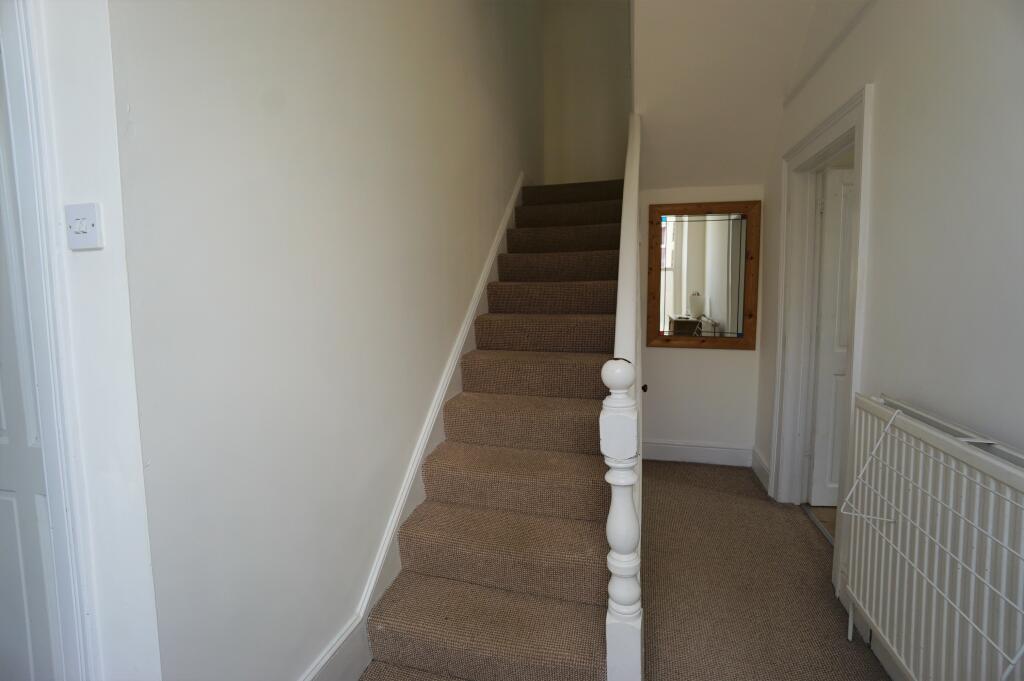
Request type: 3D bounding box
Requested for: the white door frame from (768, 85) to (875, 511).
[{"bbox_3d":[1.637,-0.004,2.227,0.180,2.150,1.038,1,5,16],"label":"white door frame"}]

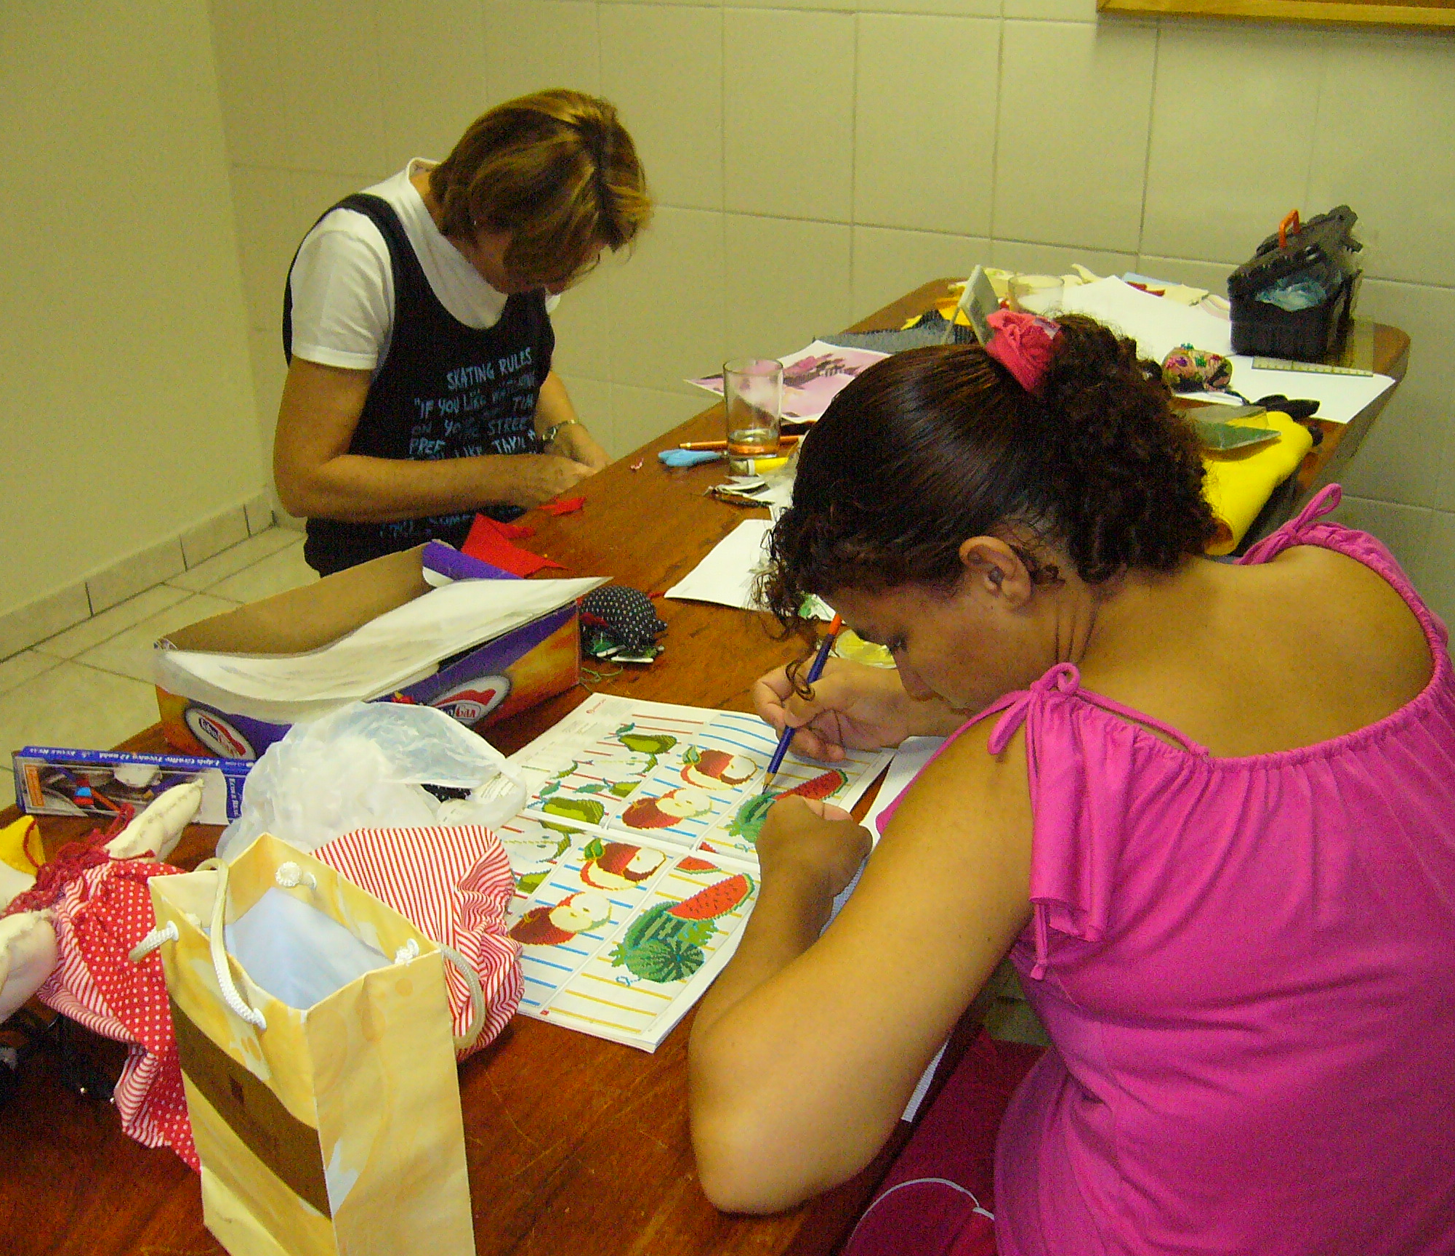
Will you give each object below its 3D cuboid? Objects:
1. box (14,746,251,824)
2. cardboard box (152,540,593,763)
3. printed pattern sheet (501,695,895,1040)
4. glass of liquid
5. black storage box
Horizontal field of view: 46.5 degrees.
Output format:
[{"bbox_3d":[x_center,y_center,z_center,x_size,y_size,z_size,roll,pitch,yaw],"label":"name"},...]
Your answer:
[{"bbox_3d":[-0.451,0.121,1.291,0.186,0.046,0.018,3,26,9],"label":"box"},{"bbox_3d":[-0.301,0.030,1.442,0.216,0.074,0.283,22,34,39],"label":"cardboard box"},{"bbox_3d":[-0.079,0.158,1.245,0.270,0.010,0.400,11,28,23],"label":"printed pattern sheet"},{"bbox_3d":[0.031,-0.256,1.980,0.067,0.110,0.067,-1,26,0],"label":"glass of liquid"},{"bbox_3d":[0.777,-0.472,2.307,0.148,0.186,0.172,11,28,24],"label":"black storage box"}]

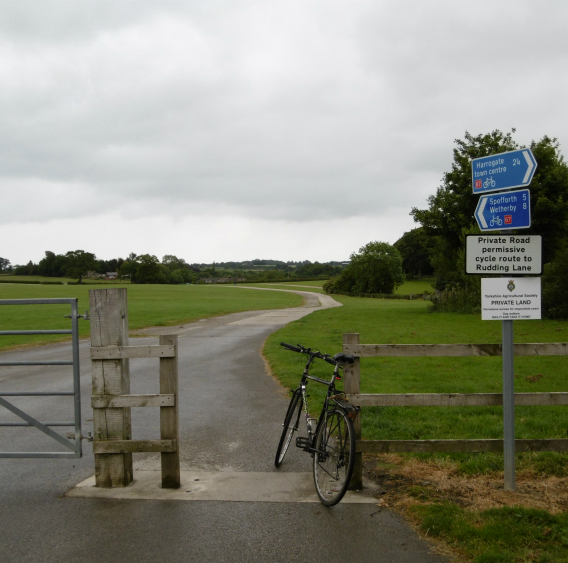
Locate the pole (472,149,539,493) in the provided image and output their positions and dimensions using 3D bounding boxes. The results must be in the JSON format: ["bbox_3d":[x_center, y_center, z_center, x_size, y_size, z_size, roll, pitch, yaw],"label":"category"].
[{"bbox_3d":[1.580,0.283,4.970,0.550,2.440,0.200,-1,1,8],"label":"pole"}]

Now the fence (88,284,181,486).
[{"bbox_3d":[-1.100,0.785,5.200,0.630,1.460,0.250,-1,1,-1],"label":"fence"}]

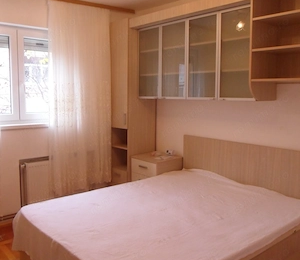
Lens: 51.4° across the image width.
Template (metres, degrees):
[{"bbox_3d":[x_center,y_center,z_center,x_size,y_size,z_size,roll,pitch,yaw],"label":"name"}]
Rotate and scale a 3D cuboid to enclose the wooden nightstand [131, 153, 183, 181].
[{"bbox_3d":[0.087,0.672,3.979,0.473,0.656,0.502,-6,10,-40],"label":"wooden nightstand"}]

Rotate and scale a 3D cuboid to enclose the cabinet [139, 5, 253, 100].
[{"bbox_3d":[0.494,-0.754,3.461,0.297,0.862,1.598,-6,10,-40],"label":"cabinet"}]

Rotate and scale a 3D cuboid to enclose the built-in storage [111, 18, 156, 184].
[{"bbox_3d":[-0.256,-0.227,4.299,0.447,2.352,0.517,-6,10,-40],"label":"built-in storage"}]

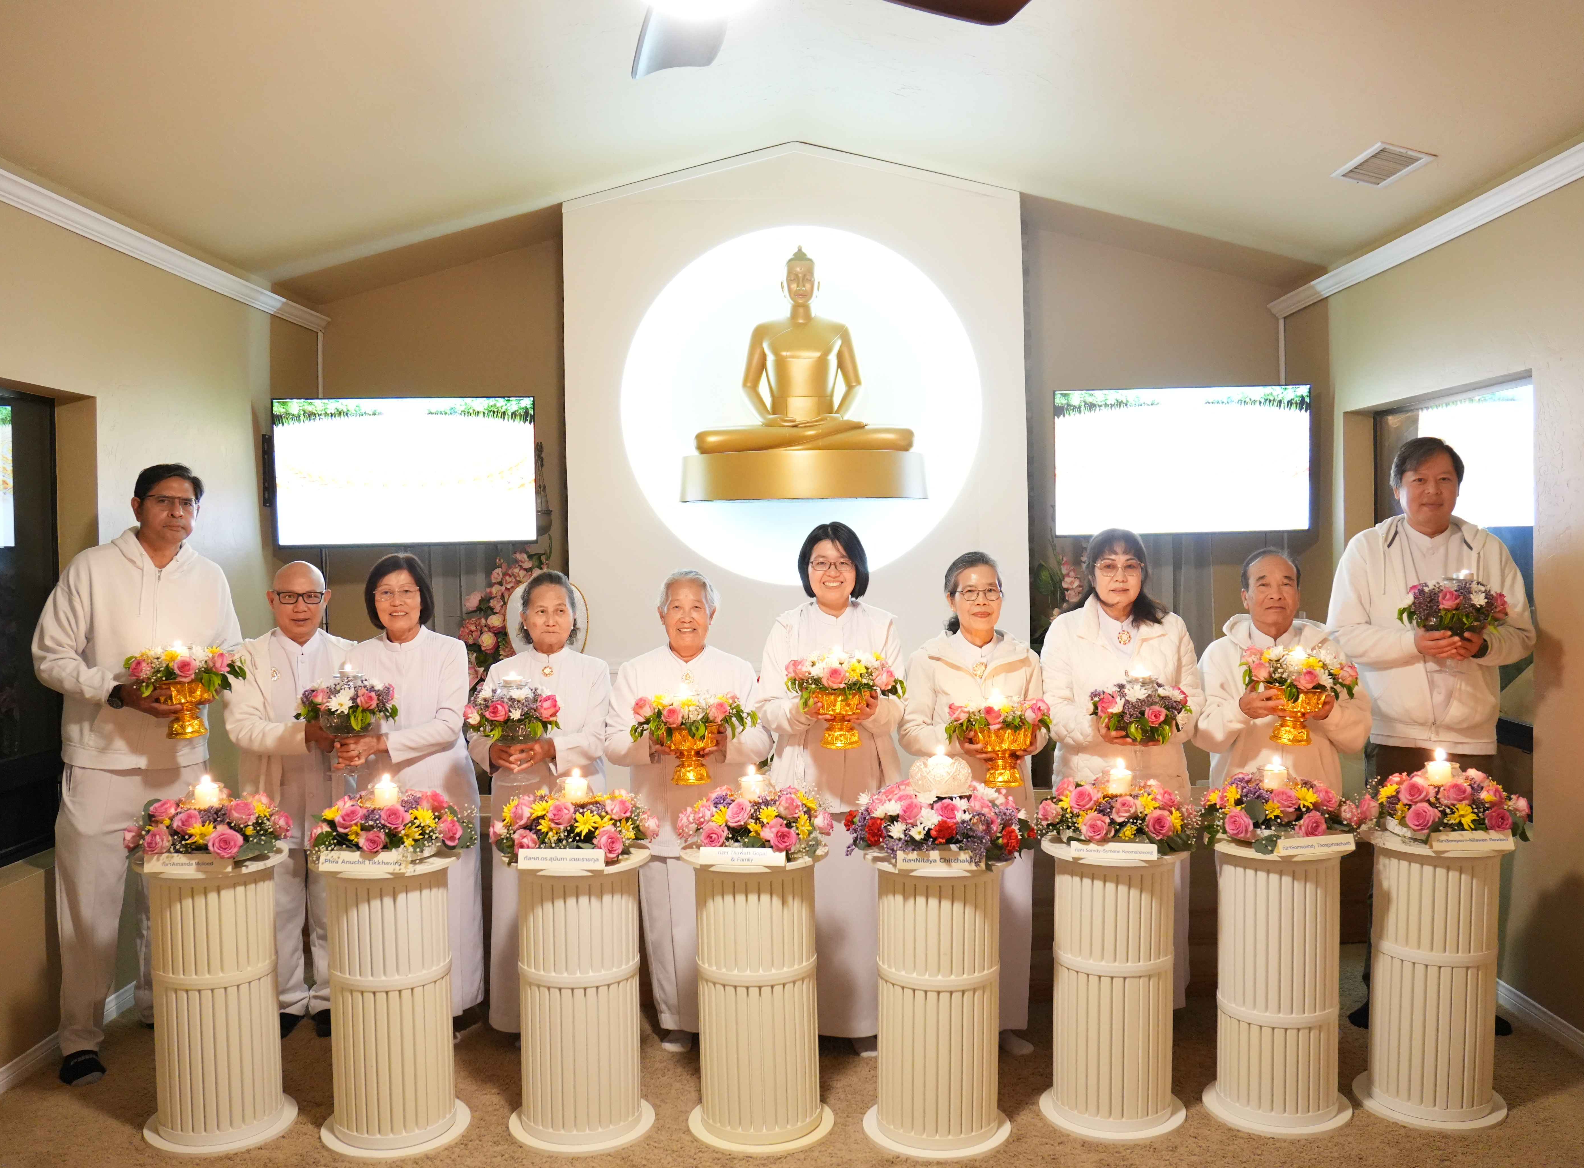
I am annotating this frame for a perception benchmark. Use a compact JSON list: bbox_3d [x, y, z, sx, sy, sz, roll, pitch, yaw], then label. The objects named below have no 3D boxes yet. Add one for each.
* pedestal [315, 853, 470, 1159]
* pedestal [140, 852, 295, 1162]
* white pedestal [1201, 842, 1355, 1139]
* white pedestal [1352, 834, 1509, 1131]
[{"bbox_3d":[-1.061,1.074,3.237,0.382,0.726,0.382,-1,3,2],"label":"pedestal"},{"bbox_3d":[-1.471,1.036,3.120,0.371,0.692,0.371,-1,2,0],"label":"pedestal"},{"bbox_3d":[1.256,1.002,3.159,0.371,0.692,0.371,-1,2,0],"label":"white pedestal"},{"bbox_3d":[1.666,0.997,3.178,0.371,0.692,0.371,-1,2,0],"label":"white pedestal"}]

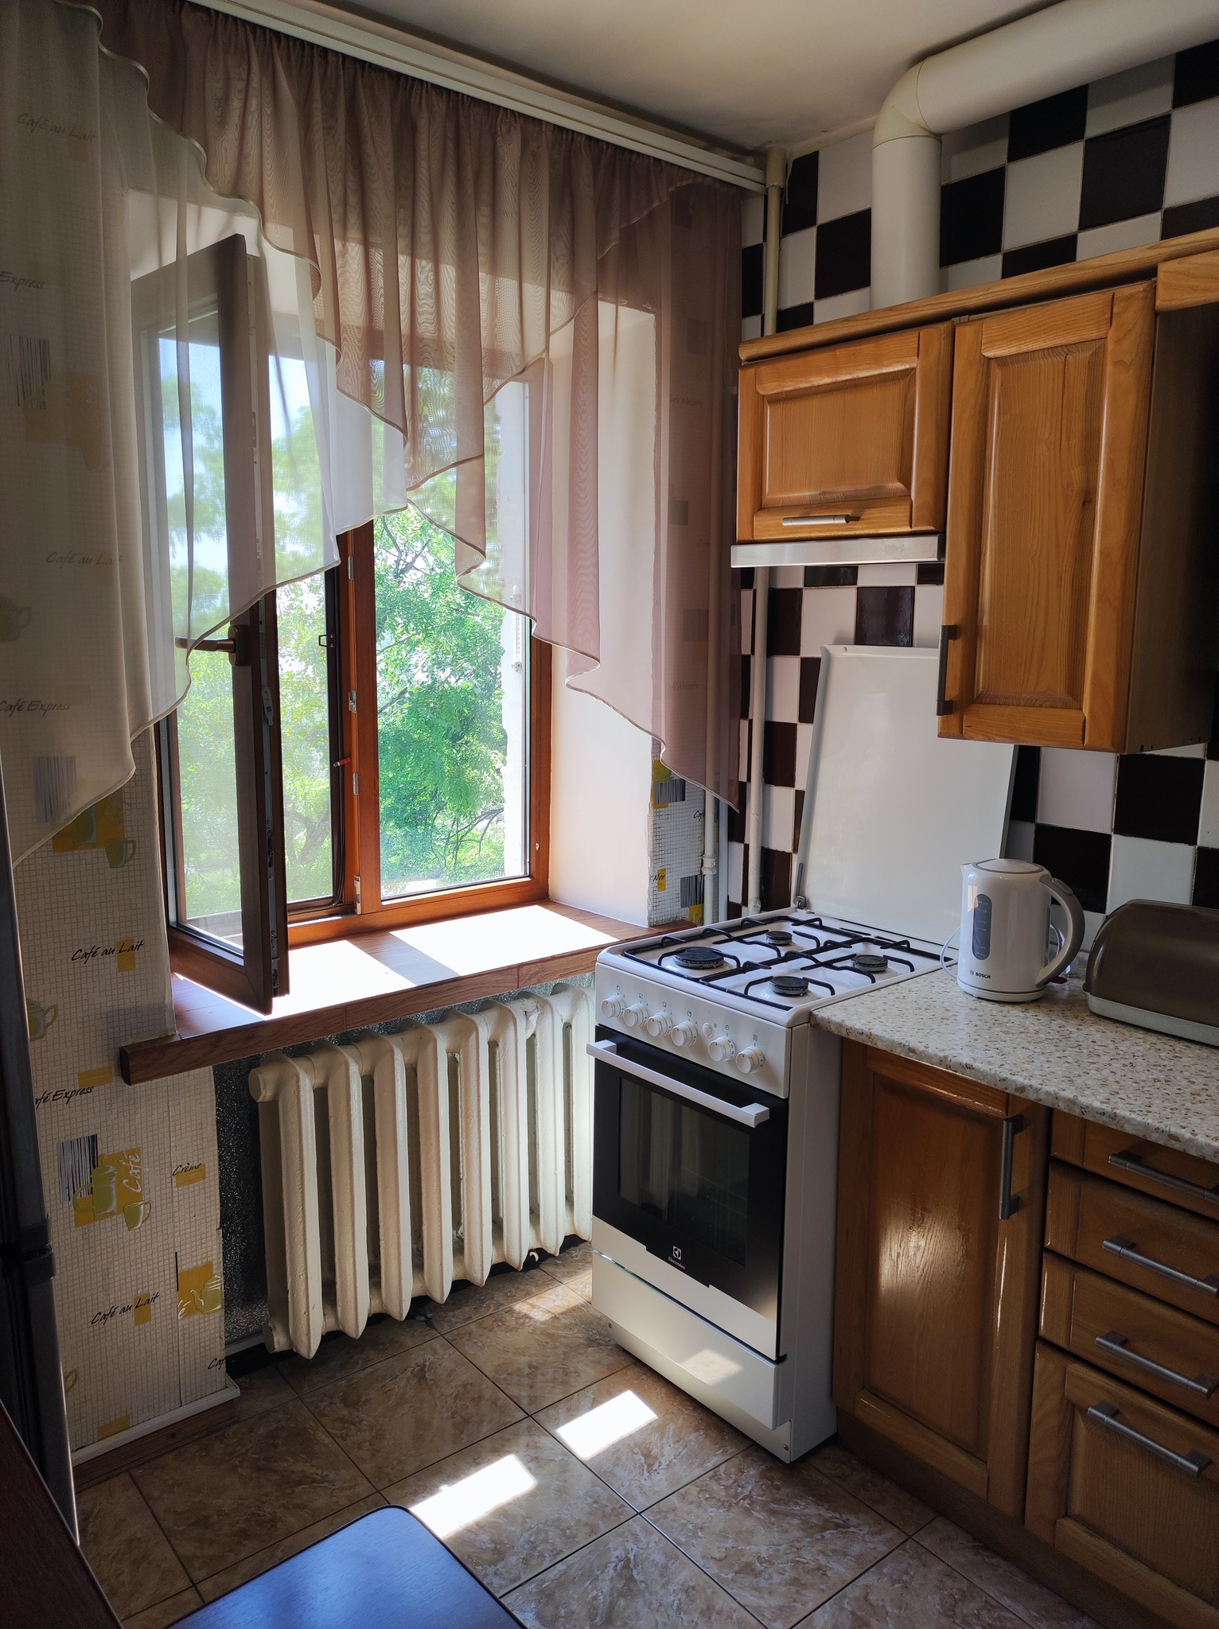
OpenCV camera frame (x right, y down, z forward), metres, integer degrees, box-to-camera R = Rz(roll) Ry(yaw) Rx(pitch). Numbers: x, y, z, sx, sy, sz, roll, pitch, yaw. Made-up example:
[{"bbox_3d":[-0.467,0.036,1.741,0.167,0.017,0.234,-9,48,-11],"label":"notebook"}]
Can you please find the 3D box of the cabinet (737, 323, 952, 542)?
[{"bbox_3d":[0.531,-0.697,2.260,0.310,0.345,0.495,-7,12,-39],"label":"cabinet"}]

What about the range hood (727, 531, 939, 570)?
[{"bbox_3d":[0.522,-0.504,2.294,0.310,0.046,0.495,-7,12,-39],"label":"range hood"}]

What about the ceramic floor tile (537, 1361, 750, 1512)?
[{"bbox_3d":[0.073,1.142,2.188,0.313,0.010,0.313,-7,12,-39],"label":"ceramic floor tile"}]

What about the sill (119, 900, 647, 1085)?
[{"bbox_3d":[-0.428,0.325,2.486,1.290,0.052,0.420,-7,12,-41],"label":"sill"}]

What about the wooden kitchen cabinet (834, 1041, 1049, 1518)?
[{"bbox_3d":[0.708,0.690,2.045,0.510,0.705,0.395,-7,12,-39],"label":"wooden kitchen cabinet"}]

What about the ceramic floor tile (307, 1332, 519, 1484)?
[{"bbox_3d":[-0.371,1.129,2.232,0.313,0.010,0.313,-7,12,-39],"label":"ceramic floor tile"}]

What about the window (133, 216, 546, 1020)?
[{"bbox_3d":[-0.413,-0.349,2.370,1.110,1.320,0.520,-7,12,-41],"label":"window"}]

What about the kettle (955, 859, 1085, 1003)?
[{"bbox_3d":[0.685,0.189,1.992,0.222,0.228,0.155,10,13,44],"label":"kettle"}]

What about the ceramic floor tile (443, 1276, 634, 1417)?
[{"bbox_3d":[-0.127,1.101,2.429,0.313,0.010,0.313,-7,12,-39],"label":"ceramic floor tile"}]

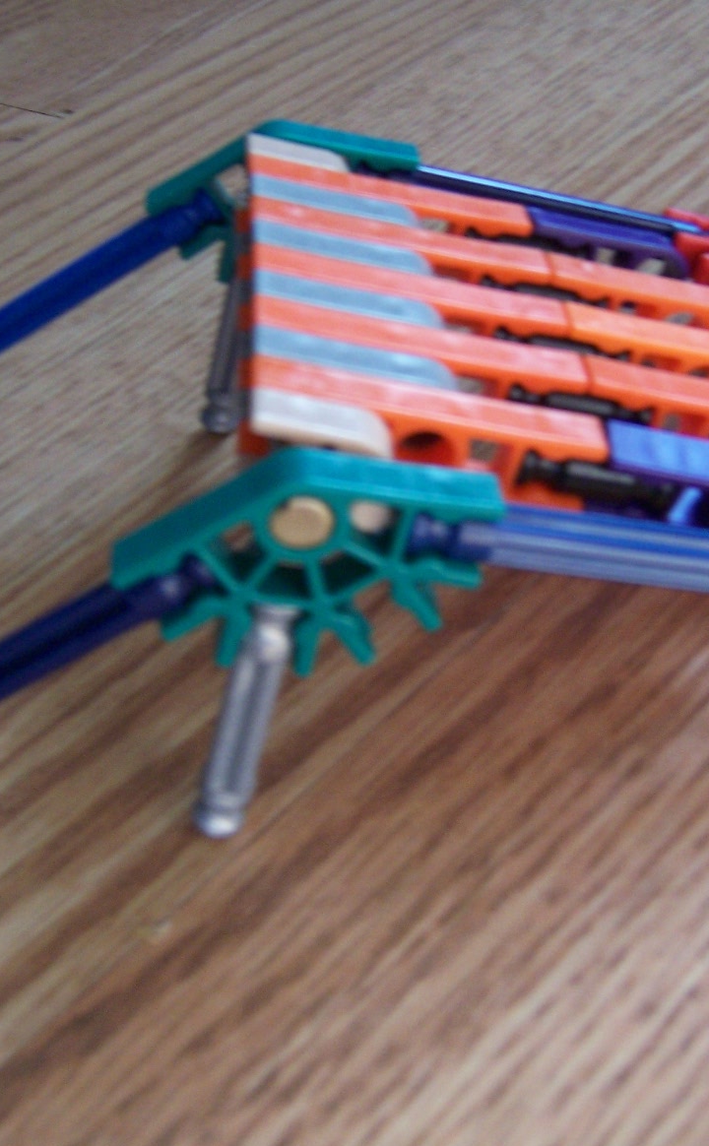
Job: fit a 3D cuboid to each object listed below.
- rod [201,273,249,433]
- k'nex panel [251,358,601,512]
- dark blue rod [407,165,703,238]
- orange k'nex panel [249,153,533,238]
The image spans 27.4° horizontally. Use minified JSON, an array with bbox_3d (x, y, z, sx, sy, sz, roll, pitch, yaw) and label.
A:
[{"bbox_3d":[-0.017,-0.035,0.210,0.006,0.033,0.006,9,38,-12],"label":"rod"},{"bbox_3d":[0.007,-0.014,0.147,0.036,0.009,0.006,8,38,-11],"label":"k'nex panel"},{"bbox_3d":[0.026,-0.051,0.205,0.054,0.006,0.006,7,38,-12],"label":"dark blue rod"},{"bbox_3d":[0.004,-0.044,0.185,0.036,0.009,0.006,8,38,-11],"label":"orange k'nex panel"}]

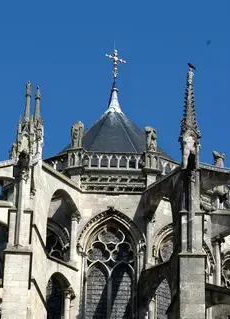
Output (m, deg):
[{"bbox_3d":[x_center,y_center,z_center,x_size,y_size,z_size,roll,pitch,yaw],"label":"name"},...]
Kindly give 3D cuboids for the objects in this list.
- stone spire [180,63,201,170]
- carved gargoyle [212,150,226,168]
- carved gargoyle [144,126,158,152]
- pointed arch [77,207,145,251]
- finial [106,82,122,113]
[{"bbox_3d":[2.850,-1.728,60.550,0.781,4.497,0.781,-1,-35,4],"label":"stone spire"},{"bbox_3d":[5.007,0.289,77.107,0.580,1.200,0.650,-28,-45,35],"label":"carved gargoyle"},{"bbox_3d":[1.687,-0.938,75.865,0.580,1.200,0.620,-7,-36,12],"label":"carved gargoyle"},{"bbox_3d":[-0.131,3.339,73.462,3.047,2.402,0.600,1,-35,0],"label":"pointed arch"},{"bbox_3d":[0.044,-3.407,86.390,0.839,1.641,0.839,2,-35,0],"label":"finial"}]

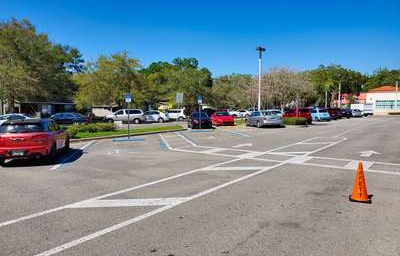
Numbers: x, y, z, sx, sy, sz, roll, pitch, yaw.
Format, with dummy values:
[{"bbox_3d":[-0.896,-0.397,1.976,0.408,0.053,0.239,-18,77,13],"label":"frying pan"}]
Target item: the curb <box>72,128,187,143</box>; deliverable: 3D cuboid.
[{"bbox_3d":[-3.900,0.363,20.160,0.200,0.150,10.900,2,4,30],"label":"curb"}]

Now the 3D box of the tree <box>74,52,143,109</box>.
[{"bbox_3d":[-13.900,-5.792,44.739,9.400,9.600,8.800,0,3,0],"label":"tree"}]

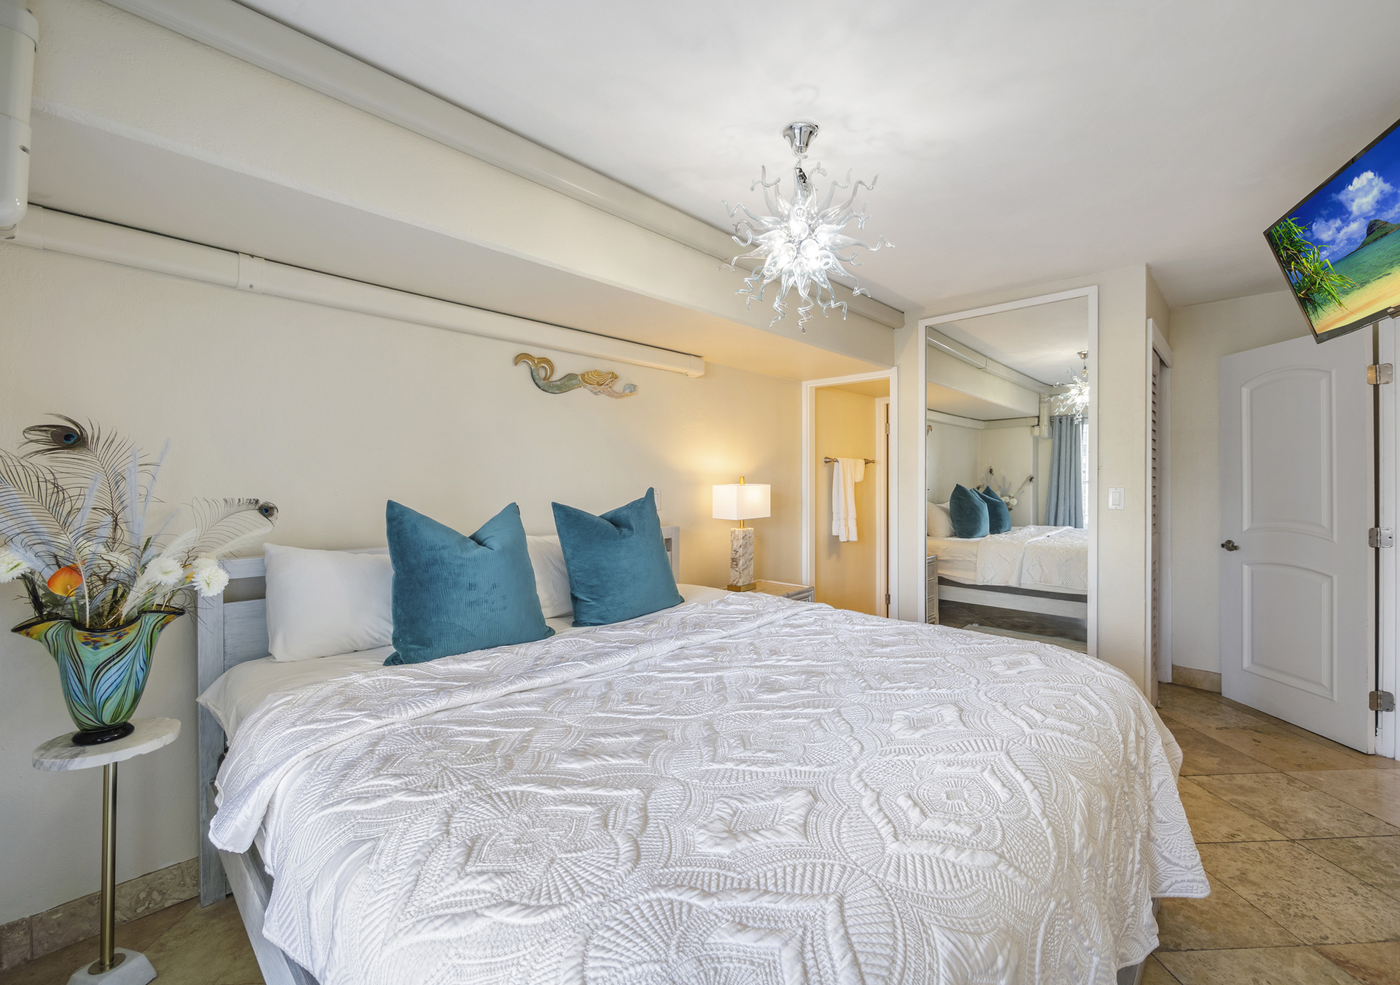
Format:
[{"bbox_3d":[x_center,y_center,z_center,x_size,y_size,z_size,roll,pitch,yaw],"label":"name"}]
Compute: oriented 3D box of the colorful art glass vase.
[{"bbox_3d":[-1.515,0.473,1.444,0.250,0.310,0.310,0,1,44],"label":"colorful art glass vase"}]

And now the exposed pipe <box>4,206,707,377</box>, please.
[{"bbox_3d":[-0.926,-0.732,2.443,0.085,0.105,2.710,0,1,44],"label":"exposed pipe"}]

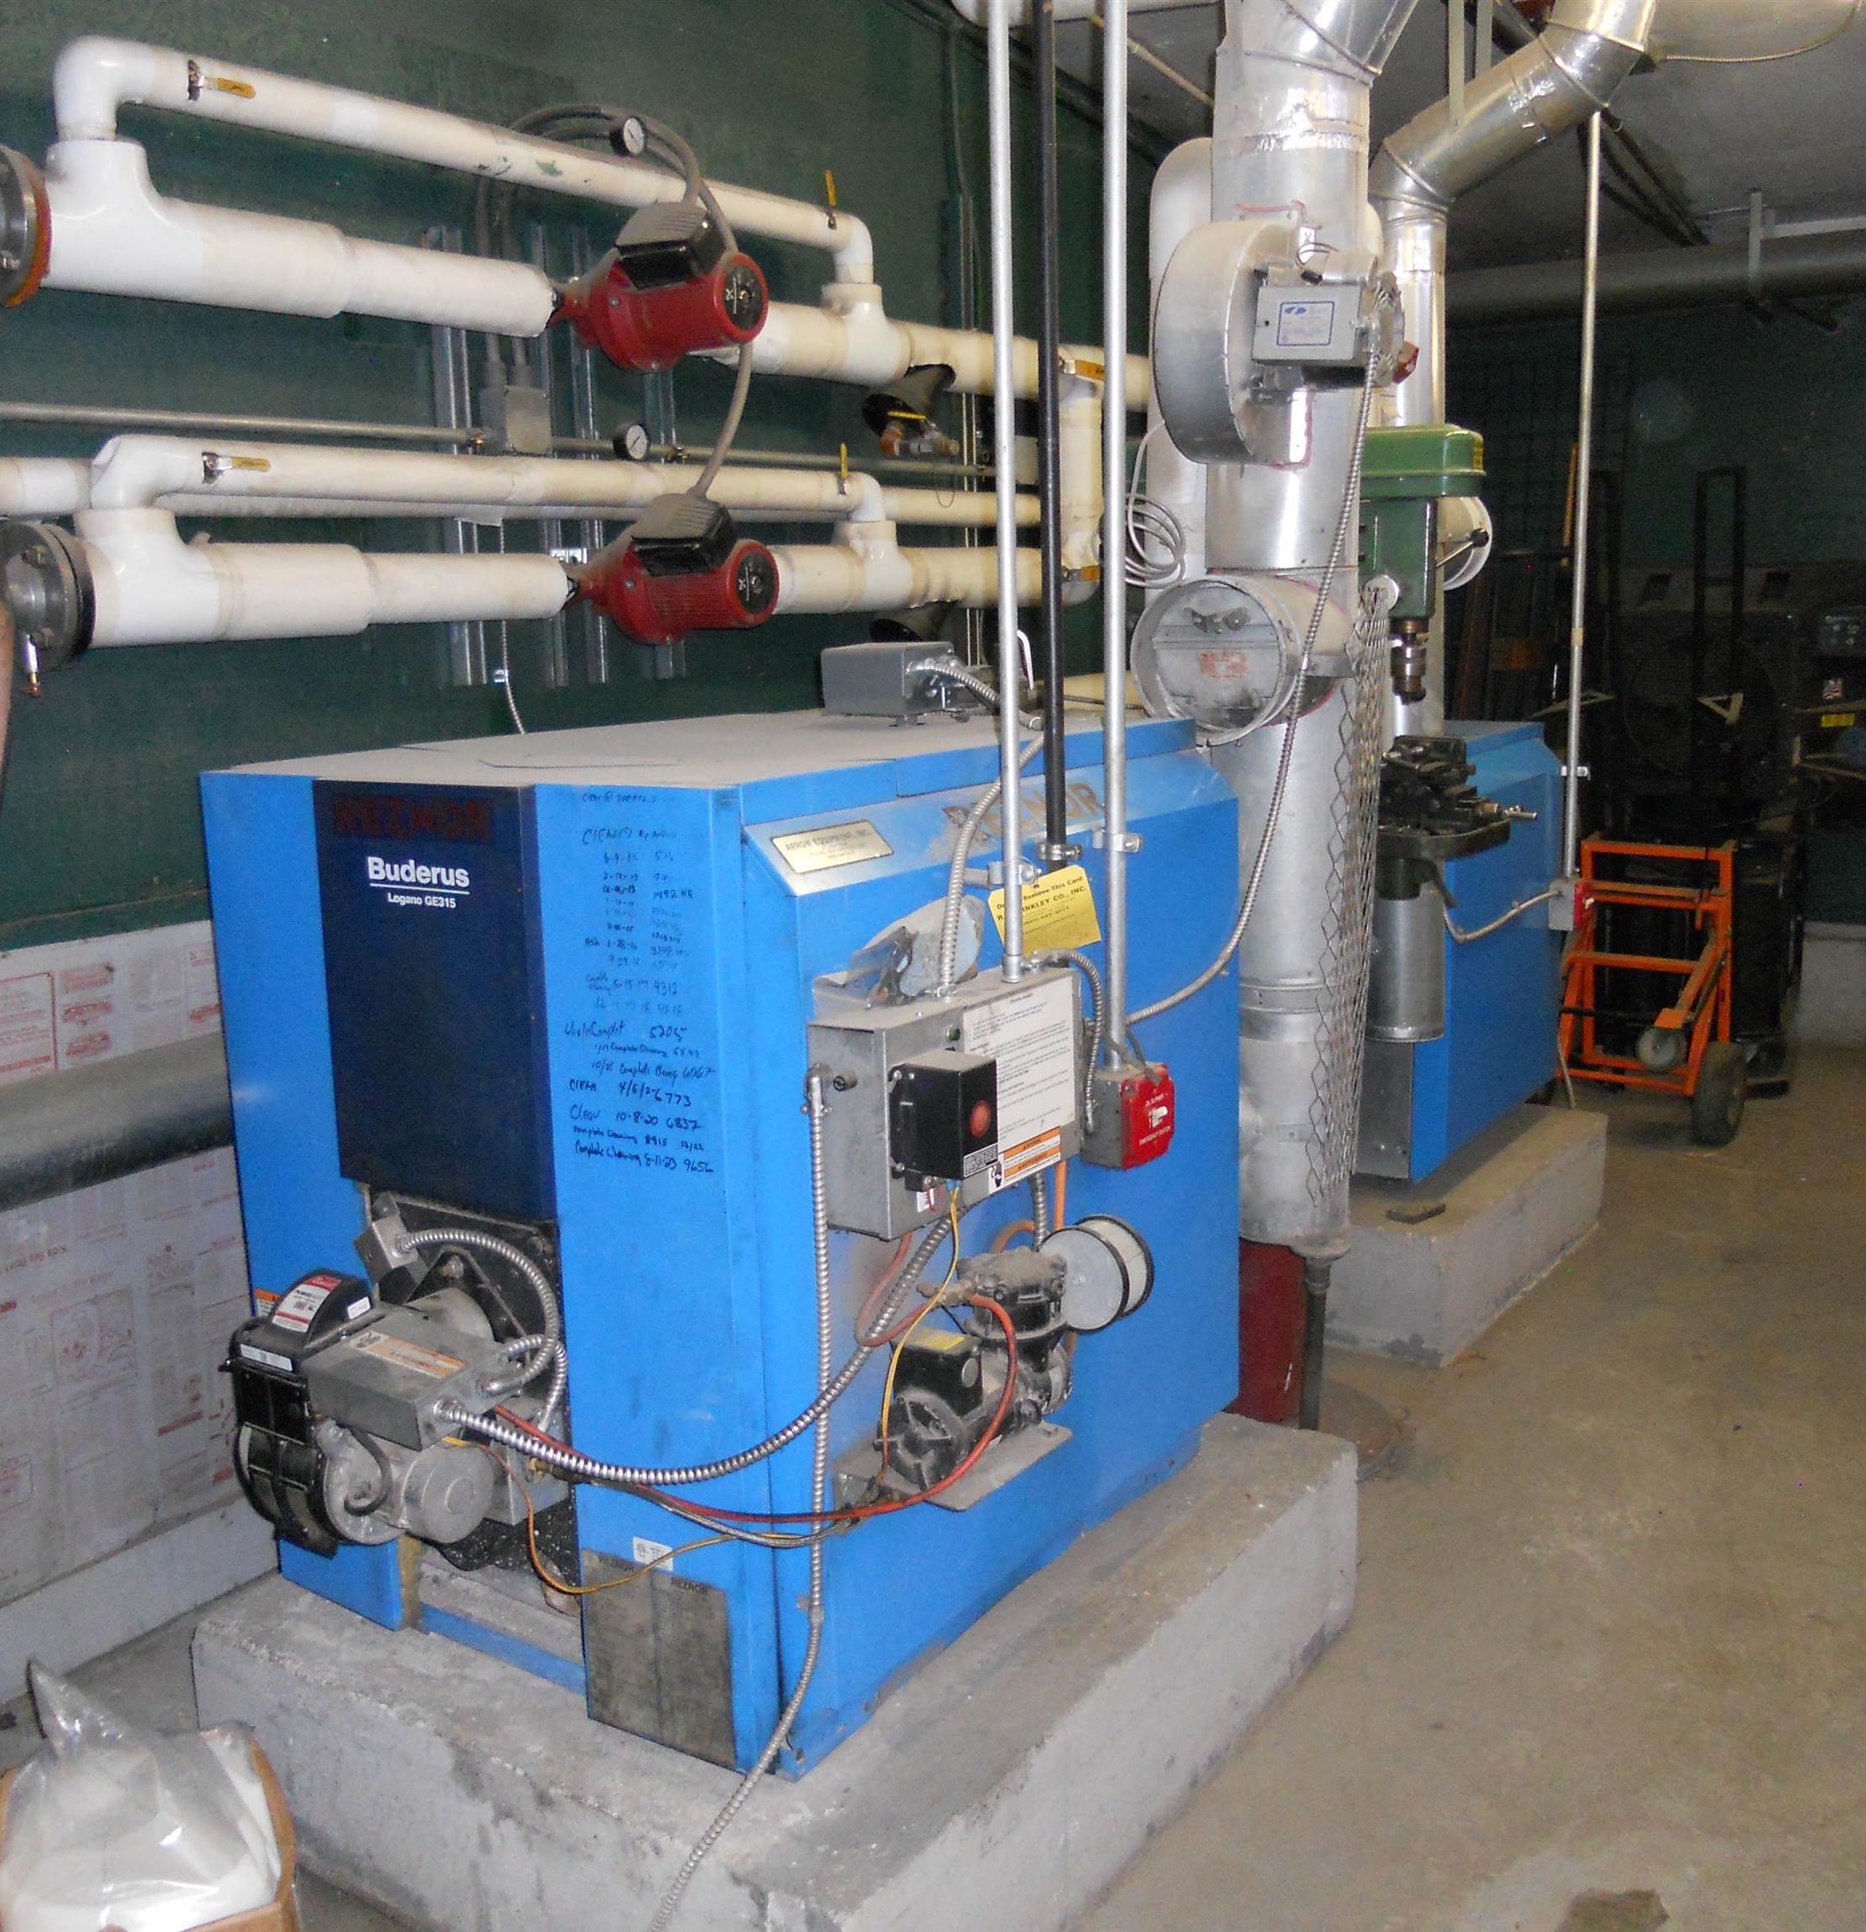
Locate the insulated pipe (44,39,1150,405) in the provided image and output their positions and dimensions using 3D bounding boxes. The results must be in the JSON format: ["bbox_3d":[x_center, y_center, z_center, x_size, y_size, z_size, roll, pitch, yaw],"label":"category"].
[{"bbox_3d":[-0.283,-1.194,3.533,0.140,0.300,2.800,6,13,34],"label":"insulated pipe"}]

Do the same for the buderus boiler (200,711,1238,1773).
[{"bbox_3d":[-0.217,0.230,2.638,0.860,1.040,0.995,6,13,34],"label":"buderus boiler"}]

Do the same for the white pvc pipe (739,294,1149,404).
[{"bbox_3d":[0.050,-1.252,4.019,0.130,0.200,1.620,6,13,34],"label":"white pvc pipe"}]

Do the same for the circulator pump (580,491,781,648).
[{"bbox_3d":[-0.415,-0.632,3.249,0.350,0.245,0.265,6,13,34],"label":"circulator pump"}]

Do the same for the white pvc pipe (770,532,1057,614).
[{"bbox_3d":[-0.056,-0.765,3.932,0.130,0.160,1.200,6,13,34],"label":"white pvc pipe"}]

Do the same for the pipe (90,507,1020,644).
[{"bbox_3d":[-0.391,-0.675,3.449,0.140,0.185,2.390,6,13,34],"label":"pipe"}]

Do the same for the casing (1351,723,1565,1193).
[{"bbox_3d":[0.919,-0.099,4.689,0.800,0.882,1.043,6,13,34],"label":"casing"}]

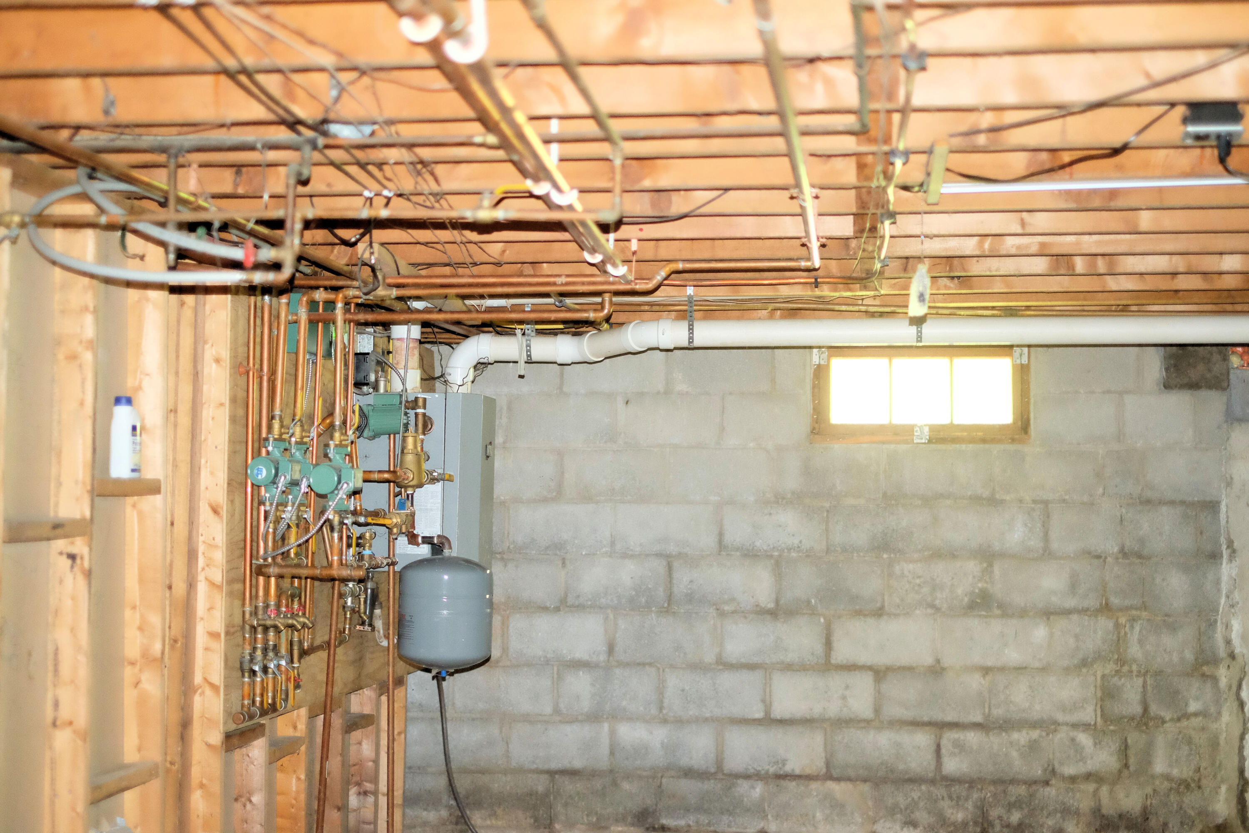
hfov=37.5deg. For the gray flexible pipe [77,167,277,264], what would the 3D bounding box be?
[{"bbox_3d":[-0.887,-0.402,3.683,0.440,0.220,0.220,0,-3,7],"label":"gray flexible pipe"}]

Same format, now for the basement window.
[{"bbox_3d":[1.104,-0.091,6.868,0.803,0.390,0.070,0,-3,7],"label":"basement window"}]

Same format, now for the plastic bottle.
[{"bbox_3d":[-1.145,0.050,4.228,0.052,0.189,0.075,0,-3,7],"label":"plastic bottle"}]

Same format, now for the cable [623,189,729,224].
[{"bbox_3d":[0.129,-0.531,4.591,0.290,0.075,0.180,0,-3,7],"label":"cable"}]

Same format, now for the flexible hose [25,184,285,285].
[{"bbox_3d":[-0.887,-0.376,3.732,0.480,0.240,0.420,0,-3,7],"label":"flexible hose"}]

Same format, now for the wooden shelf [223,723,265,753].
[{"bbox_3d":[-1.063,0.865,4.966,0.089,0.039,0.350,0,-3,7],"label":"wooden shelf"}]

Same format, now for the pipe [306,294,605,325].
[{"bbox_3d":[-0.481,-0.310,5.315,0.904,0.091,0.035,0,-3,7],"label":"pipe"}]

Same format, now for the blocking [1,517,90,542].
[{"bbox_3d":[-1.206,0.230,3.737,0.089,0.039,0.380,0,-3,7],"label":"blocking"}]

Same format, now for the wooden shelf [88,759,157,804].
[{"bbox_3d":[-1.160,0.818,4.128,0.089,0.039,0.380,0,-3,7],"label":"wooden shelf"}]

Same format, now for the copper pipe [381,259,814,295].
[{"bbox_3d":[-0.087,-0.400,5.274,1.256,0.101,0.035,0,-3,7],"label":"copper pipe"}]

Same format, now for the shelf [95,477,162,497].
[{"bbox_3d":[-1.158,0.160,4.159,0.089,0.039,0.375,0,-3,7],"label":"shelf"}]

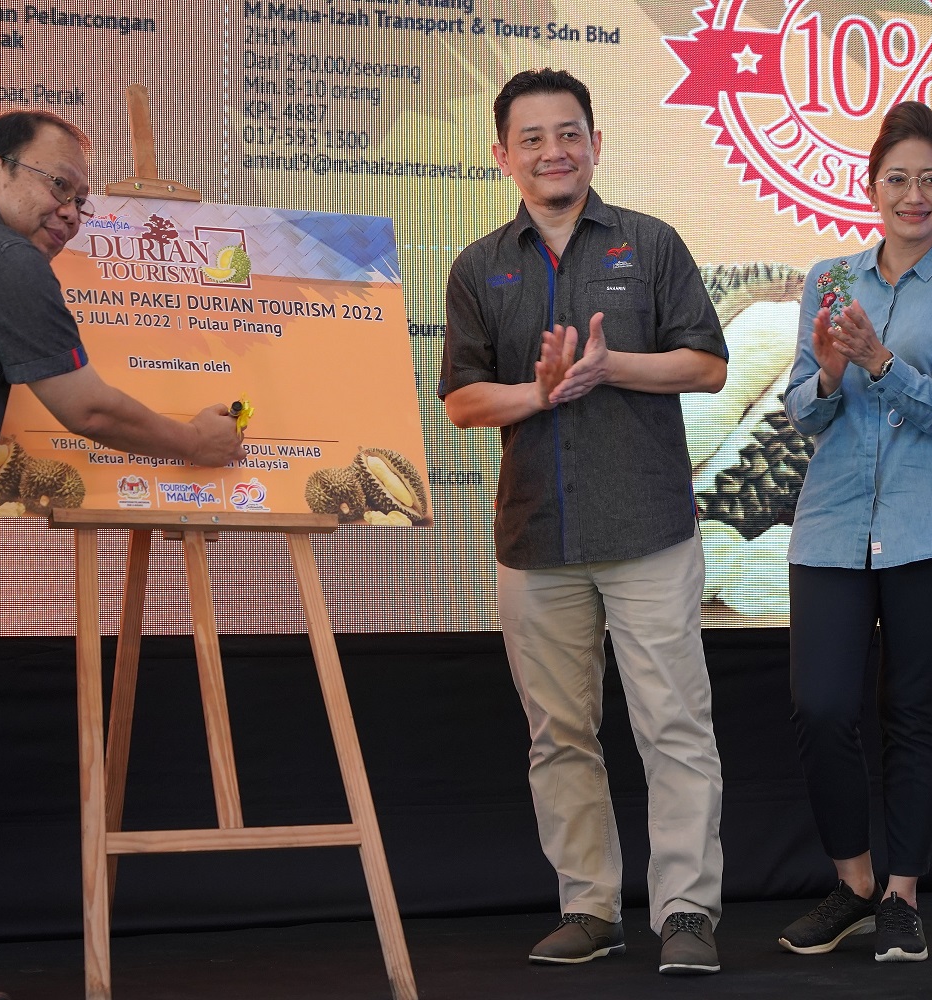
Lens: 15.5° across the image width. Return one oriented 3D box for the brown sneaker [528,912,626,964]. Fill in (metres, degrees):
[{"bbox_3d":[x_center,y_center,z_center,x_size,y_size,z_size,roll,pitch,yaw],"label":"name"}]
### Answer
[{"bbox_3d":[0.212,0.805,6.420,0.105,0.108,0.280,0,0,27],"label":"brown sneaker"}]

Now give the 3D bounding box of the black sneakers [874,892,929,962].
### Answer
[{"bbox_3d":[0.827,0.805,6.490,0.100,0.115,0.260,0,0,4],"label":"black sneakers"}]

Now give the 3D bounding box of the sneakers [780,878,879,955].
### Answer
[{"bbox_3d":[0.705,0.798,6.580,0.100,0.120,0.260,0,-1,38],"label":"sneakers"}]

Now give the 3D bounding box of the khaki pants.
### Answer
[{"bbox_3d":[0.271,0.390,6.440,0.410,0.830,0.320,0,0,8],"label":"khaki pants"}]

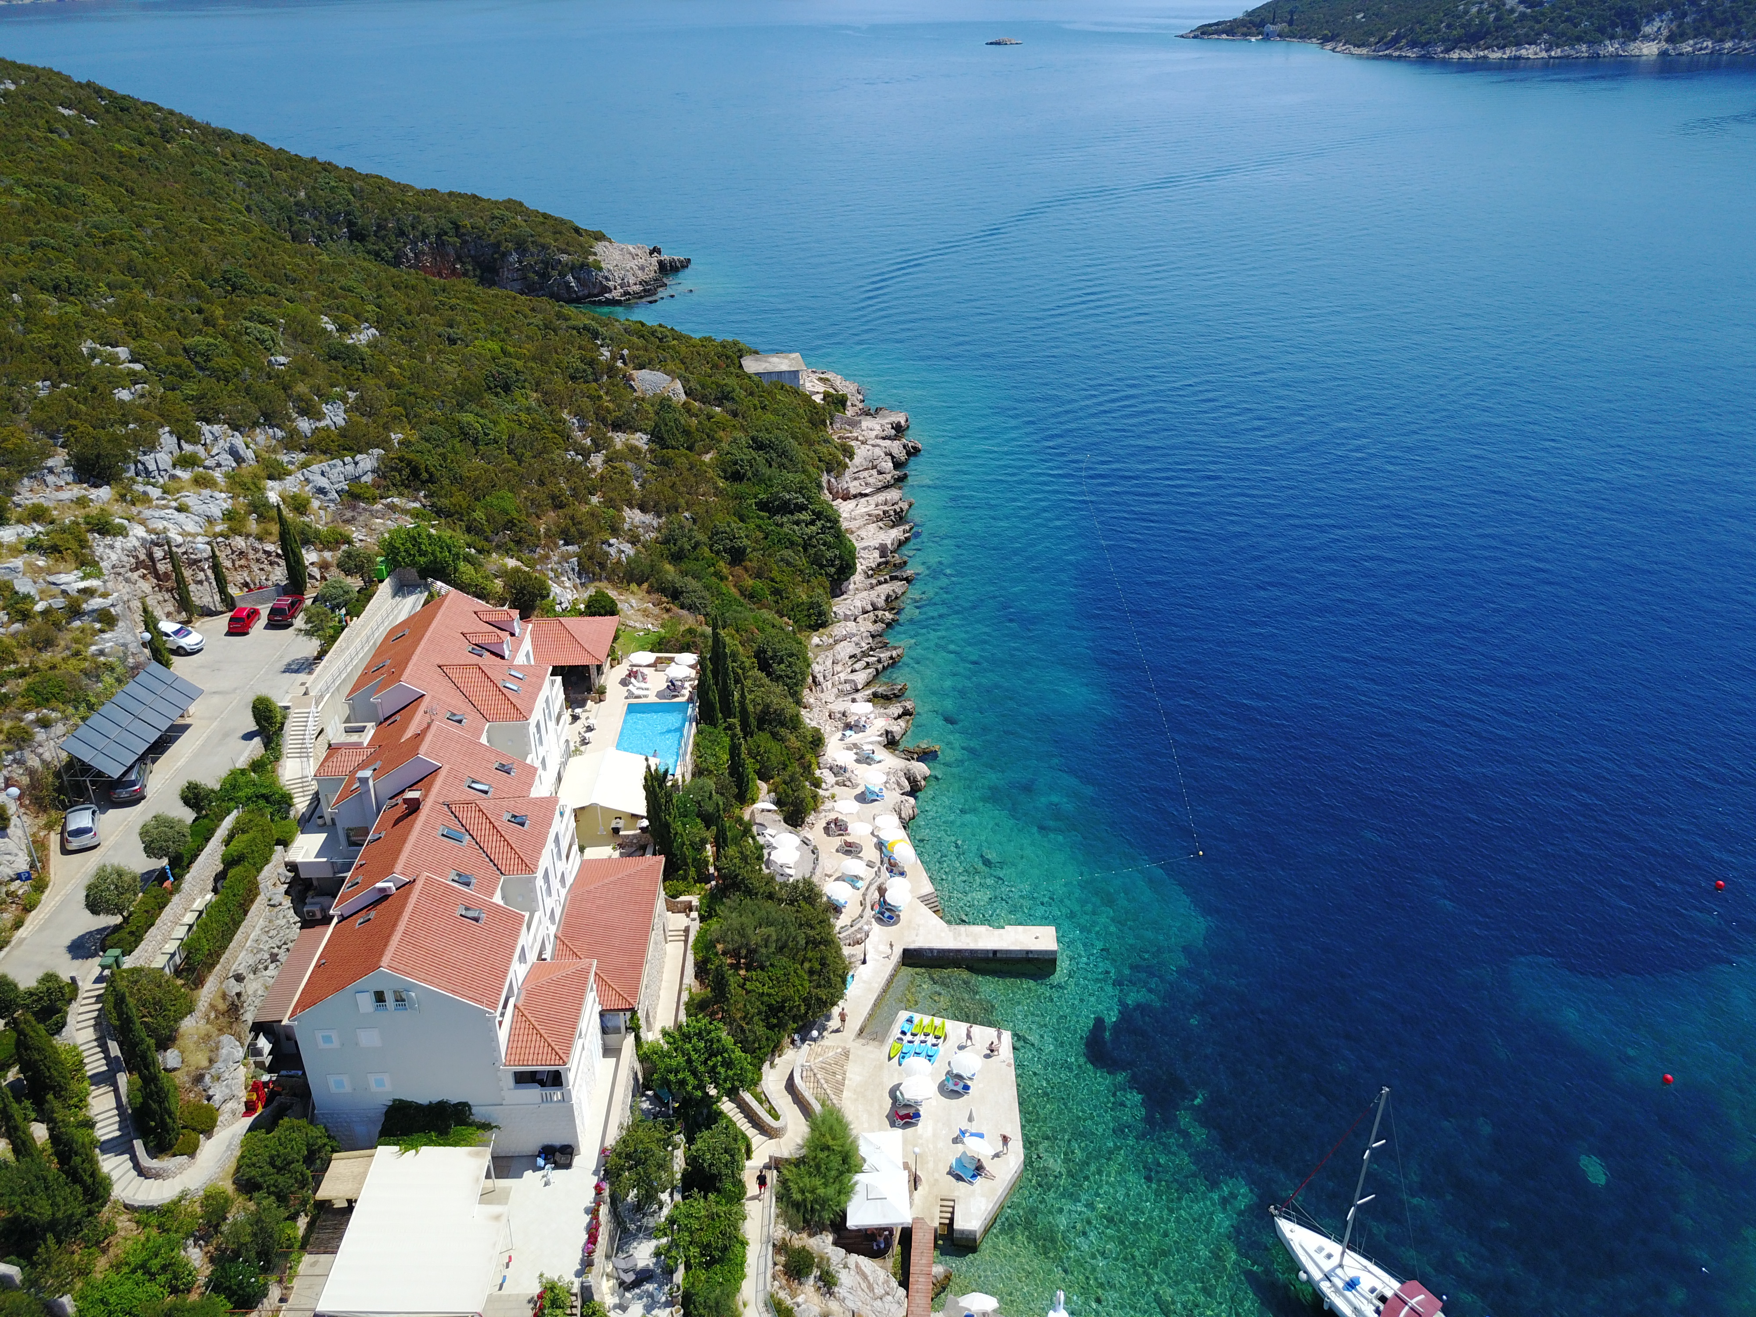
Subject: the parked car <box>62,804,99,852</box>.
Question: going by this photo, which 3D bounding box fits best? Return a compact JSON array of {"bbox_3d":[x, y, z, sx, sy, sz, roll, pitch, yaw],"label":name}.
[{"bbox_3d":[-48.182,9.982,79.816,1.780,1.470,4.250,-14,31,-24],"label":"parked car"}]

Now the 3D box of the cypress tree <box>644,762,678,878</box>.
[{"bbox_3d":[-14.054,10.306,84.528,1.900,8.580,1.900,-1,28,-2],"label":"cypress tree"}]

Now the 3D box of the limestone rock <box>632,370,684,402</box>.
[{"bbox_3d":[-32.721,-40.834,196.712,7.600,3.300,5.500,-4,27,-8],"label":"limestone rock"}]

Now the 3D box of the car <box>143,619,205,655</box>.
[{"bbox_3d":[-52.158,-1.524,98.270,4.300,1.500,1.790,15,32,26],"label":"car"}]

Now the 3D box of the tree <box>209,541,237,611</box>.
[{"bbox_3d":[-51.447,-6.388,103.334,1.150,5.720,1.150,-1,28,-2],"label":"tree"}]

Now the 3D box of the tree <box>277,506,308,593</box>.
[{"bbox_3d":[-46.483,-8.503,104.232,1.600,7.836,1.600,0,27,0],"label":"tree"}]

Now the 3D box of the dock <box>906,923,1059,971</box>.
[{"bbox_3d":[7.524,21.423,98.548,11.348,1.400,2.789,0,27,1],"label":"dock"}]

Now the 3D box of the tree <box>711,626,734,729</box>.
[{"bbox_3d":[-12.328,1.875,103.532,1.500,10.017,1.500,0,27,0],"label":"tree"}]

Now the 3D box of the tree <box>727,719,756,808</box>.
[{"bbox_3d":[-10.747,7.881,101.622,1.500,7.760,1.500,-1,28,-2],"label":"tree"}]

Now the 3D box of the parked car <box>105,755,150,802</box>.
[{"bbox_3d":[-46.885,7.410,82.916,1.800,1.480,4.450,-8,29,-14],"label":"parked car"}]

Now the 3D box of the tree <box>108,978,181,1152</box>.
[{"bbox_3d":[-34.251,18.808,61.003,1.850,10.370,1.850,-1,28,-2],"label":"tree"}]

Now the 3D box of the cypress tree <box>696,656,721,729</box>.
[{"bbox_3d":[-13.282,2.825,102.599,1.500,7.179,1.500,0,27,0],"label":"cypress tree"}]

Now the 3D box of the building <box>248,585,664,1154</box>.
[{"bbox_3d":[-24.357,9.410,84.185,20.898,12.900,47.201,-2,27,-4],"label":"building"}]

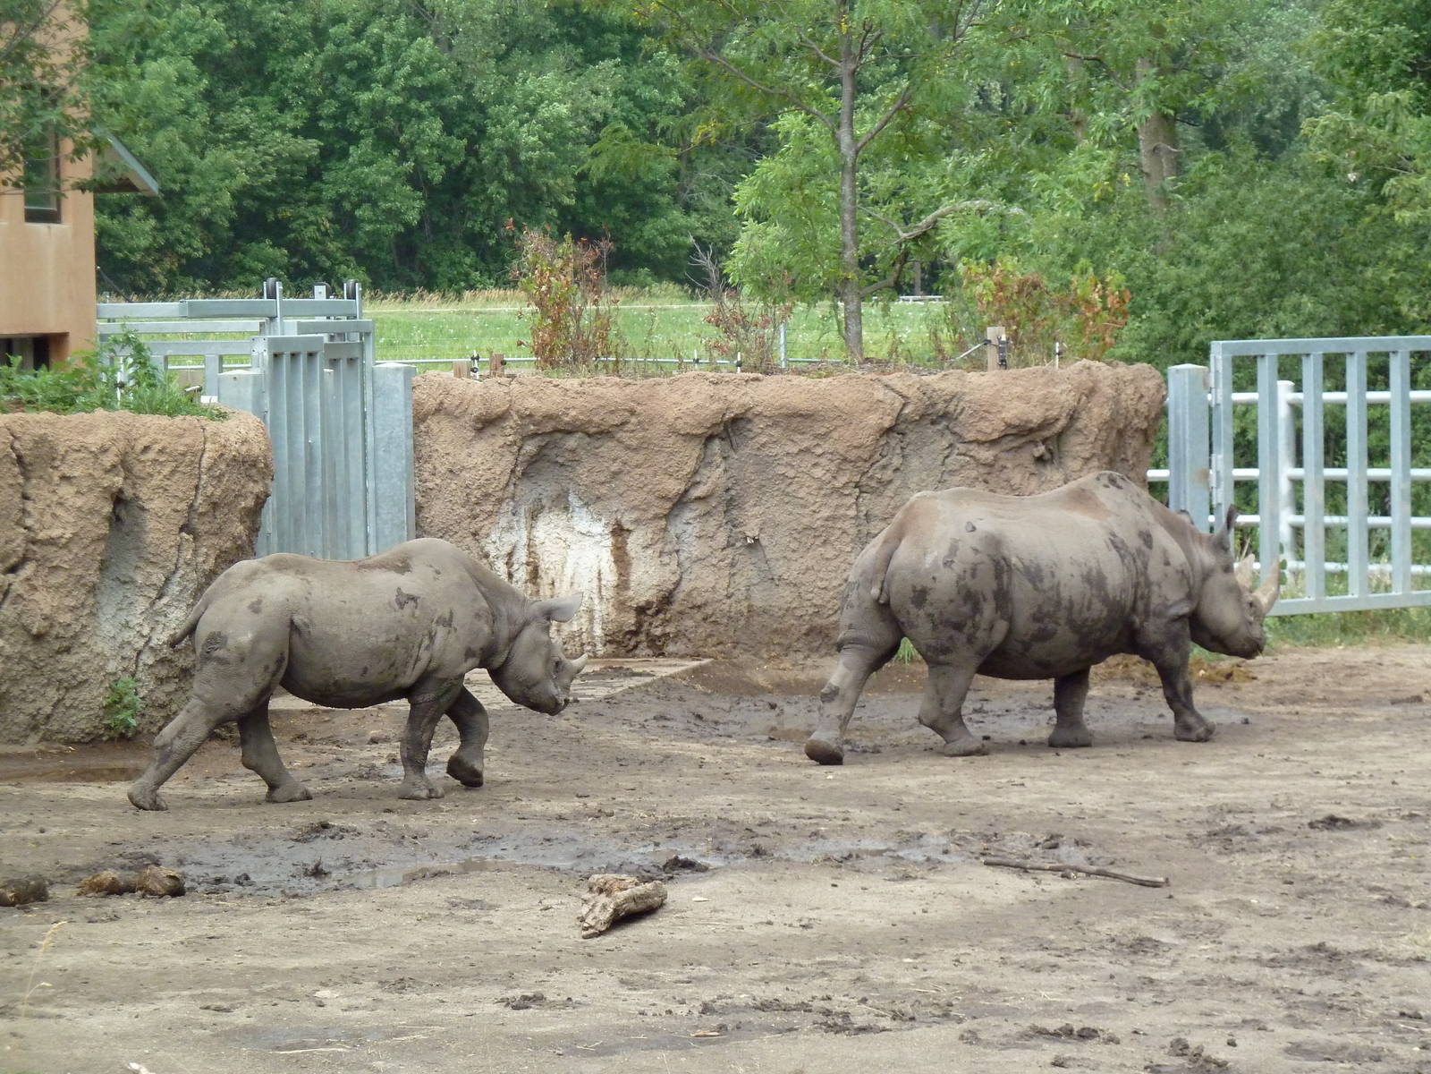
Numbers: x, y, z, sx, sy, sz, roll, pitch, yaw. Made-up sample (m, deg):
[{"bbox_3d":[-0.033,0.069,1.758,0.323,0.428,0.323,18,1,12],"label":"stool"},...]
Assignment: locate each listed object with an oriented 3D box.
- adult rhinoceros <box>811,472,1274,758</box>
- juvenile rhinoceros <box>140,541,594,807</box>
[{"bbox_3d":[1.756,0.396,28.364,2.920,1.450,0.870,-3,4,-31],"label":"adult rhinoceros"},{"bbox_3d":[-1.755,0.655,26.221,2.380,1.270,0.680,-2,3,-16],"label":"juvenile rhinoceros"}]

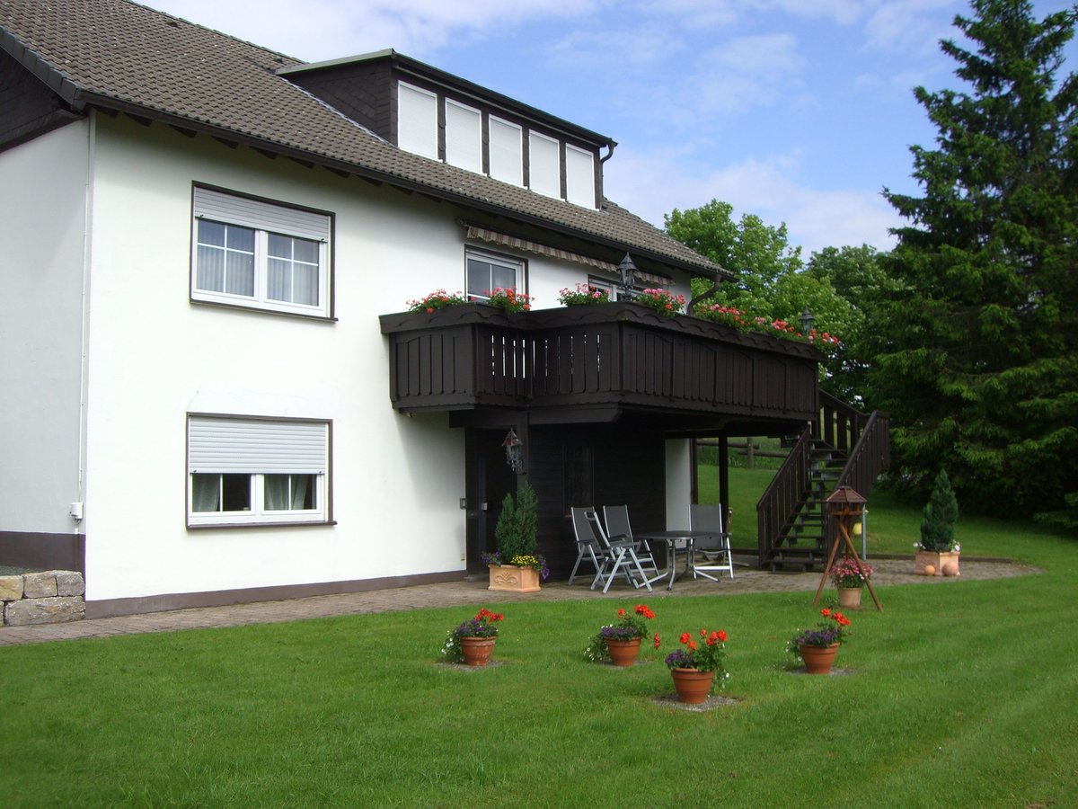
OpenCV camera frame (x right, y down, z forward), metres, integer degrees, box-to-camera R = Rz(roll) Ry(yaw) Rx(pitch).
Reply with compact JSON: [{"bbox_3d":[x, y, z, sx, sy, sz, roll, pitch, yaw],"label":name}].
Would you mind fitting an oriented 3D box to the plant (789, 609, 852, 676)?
[{"bbox_3d":[2.315,1.940,9.792,0.500,0.530,0.460,-2,-5,14],"label":"plant"}]

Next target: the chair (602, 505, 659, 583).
[{"bbox_3d":[1.376,2.094,17.728,0.580,1.110,0.720,4,-6,-43],"label":"chair"}]

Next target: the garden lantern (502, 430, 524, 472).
[{"bbox_3d":[-0.335,0.623,16.082,0.240,0.600,0.280,-3,-5,37],"label":"garden lantern"}]

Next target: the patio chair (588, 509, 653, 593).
[{"bbox_3d":[1.058,1.972,15.819,0.740,1.060,0.600,0,-5,-12],"label":"patio chair"}]

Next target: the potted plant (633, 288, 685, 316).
[{"bbox_3d":[1.671,-1.433,16.487,0.330,0.360,0.957,-4,-6,40],"label":"potted plant"}]

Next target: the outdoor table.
[{"bbox_3d":[1.969,2.215,16.853,0.950,0.720,1.680,-3,-5,32],"label":"outdoor table"}]

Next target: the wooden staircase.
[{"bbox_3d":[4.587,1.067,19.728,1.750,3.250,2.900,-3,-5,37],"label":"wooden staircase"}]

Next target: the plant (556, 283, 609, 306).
[{"bbox_3d":[0.597,-1.470,15.894,0.680,0.320,0.300,-3,-5,37],"label":"plant"}]

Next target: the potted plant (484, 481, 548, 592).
[{"bbox_3d":[-0.335,1.806,16.353,0.730,1.500,0.560,-4,-6,37],"label":"potted plant"}]

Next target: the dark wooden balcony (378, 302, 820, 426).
[{"bbox_3d":[1.331,-0.431,18.167,3.220,1.420,7.250,-3,-5,37],"label":"dark wooden balcony"}]

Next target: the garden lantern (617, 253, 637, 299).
[{"bbox_3d":[1.179,-1.715,15.850,0.240,0.630,0.240,-4,-6,40],"label":"garden lantern"}]

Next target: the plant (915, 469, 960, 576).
[{"bbox_3d":[6.192,1.842,18.480,0.530,1.620,0.530,2,-5,-34],"label":"plant"}]

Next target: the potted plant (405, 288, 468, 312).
[{"bbox_3d":[-1.379,-1.399,16.061,0.880,0.330,0.300,-3,-5,37],"label":"potted plant"}]

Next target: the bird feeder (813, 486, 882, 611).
[{"bbox_3d":[3.574,1.648,13.810,0.800,1.420,0.740,-1,-4,14],"label":"bird feeder"}]

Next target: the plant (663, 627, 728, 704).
[{"bbox_3d":[1.094,1.774,8.102,0.430,0.470,0.400,-1,-4,7],"label":"plant"}]

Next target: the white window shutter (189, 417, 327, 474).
[{"bbox_3d":[-3.430,0.532,14.656,0.050,0.670,2.100,-3,-5,37],"label":"white window shutter"}]

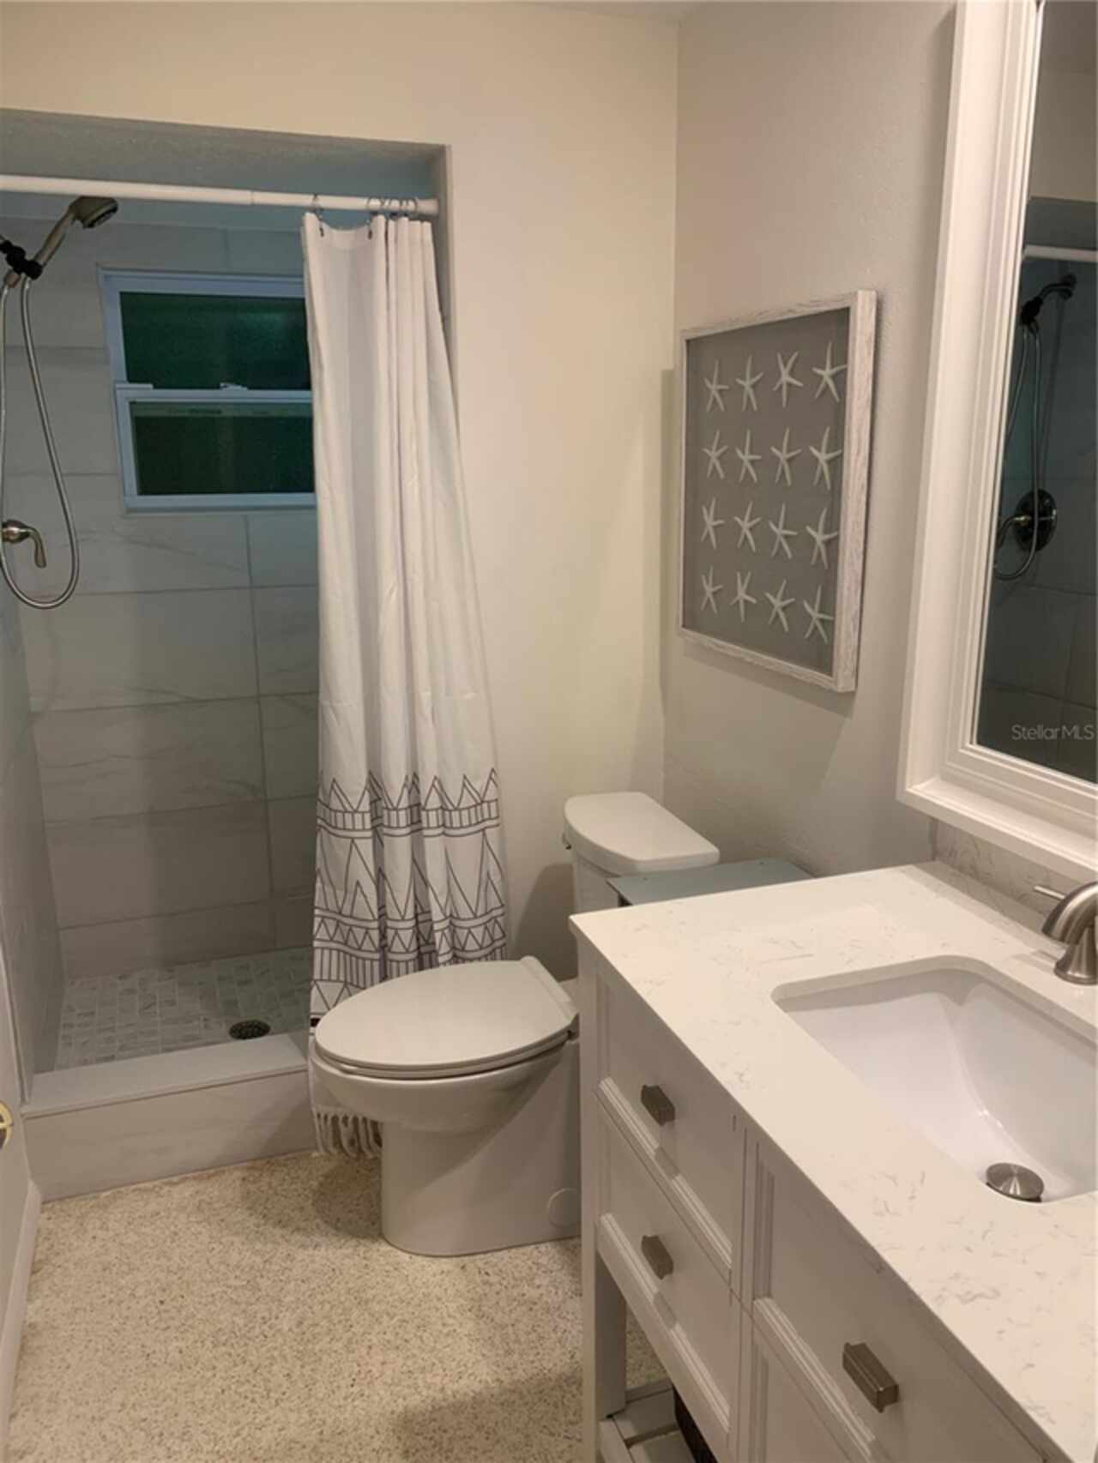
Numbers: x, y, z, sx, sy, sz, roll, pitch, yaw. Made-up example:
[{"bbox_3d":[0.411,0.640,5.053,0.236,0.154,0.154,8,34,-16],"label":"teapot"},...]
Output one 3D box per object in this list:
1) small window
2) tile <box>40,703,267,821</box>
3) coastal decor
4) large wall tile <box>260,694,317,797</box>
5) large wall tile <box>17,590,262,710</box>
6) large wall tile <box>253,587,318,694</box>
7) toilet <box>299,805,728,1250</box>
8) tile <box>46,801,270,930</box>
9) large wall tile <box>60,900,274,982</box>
[{"bbox_3d":[-0.829,-0.893,2.913,0.605,0.597,0.070,-5,15,-19],"label":"small window"},{"bbox_3d":[-1.092,0.074,3.039,0.577,0.307,0.012,-5,15,-19],"label":"tile"},{"bbox_3d":[0.379,-0.430,1.982,0.033,0.609,0.594,-5,15,-19],"label":"coastal decor"},{"bbox_3d":[-0.545,0.022,3.226,0.580,0.307,0.012,-5,15,-19],"label":"large wall tile"},{"bbox_3d":[-1.094,-0.222,2.964,0.577,0.301,0.012,-5,15,-19],"label":"large wall tile"},{"bbox_3d":[-0.547,-0.274,3.151,0.580,0.301,0.012,-5,15,-19],"label":"large wall tile"},{"bbox_3d":[-0.080,0.587,2.158,0.747,0.783,0.375,-5,15,-19],"label":"toilet"},{"bbox_3d":[-1.089,0.372,3.114,0.577,0.303,0.012,-5,15,-19],"label":"tile"},{"bbox_3d":[-1.088,0.601,3.172,0.577,0.166,0.012,-5,15,-19],"label":"large wall tile"}]

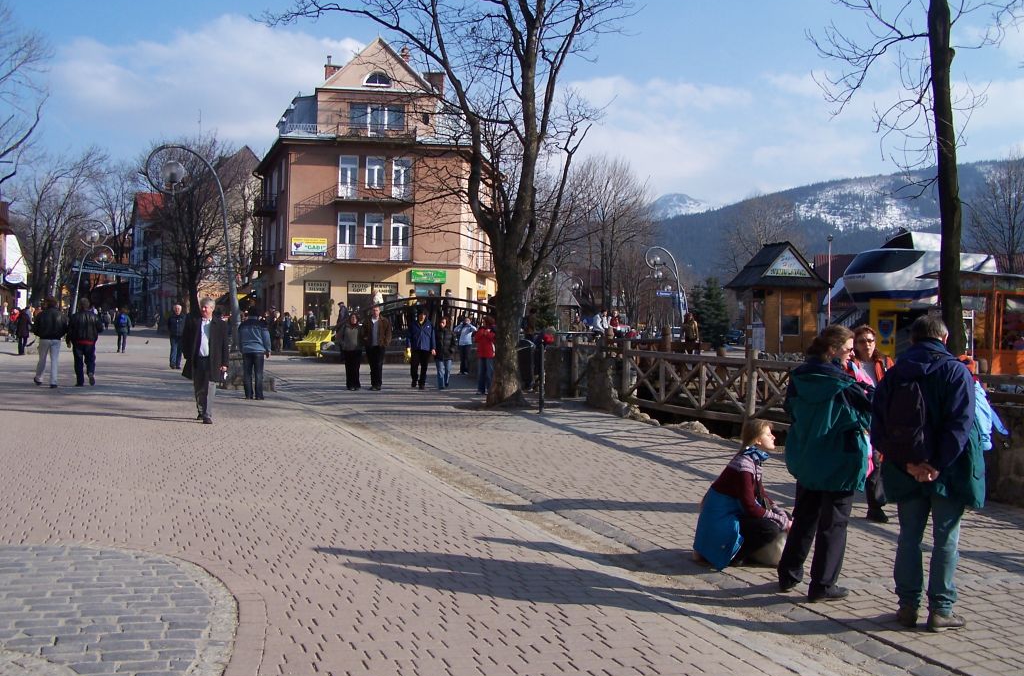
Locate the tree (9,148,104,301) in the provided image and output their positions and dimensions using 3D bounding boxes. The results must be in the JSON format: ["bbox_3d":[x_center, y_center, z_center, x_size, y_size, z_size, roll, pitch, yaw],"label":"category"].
[{"bbox_3d":[-22.742,-4.758,56.000,4.800,9.500,4.800,1,0,0],"label":"tree"}]

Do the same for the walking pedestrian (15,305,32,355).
[{"bbox_3d":[-16.627,-0.264,38.300,0.520,1.652,0.420,2,1,10],"label":"walking pedestrian"}]

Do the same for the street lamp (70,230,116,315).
[{"bbox_3d":[-22.365,-2.962,60.000,2.300,4.400,0.500,1,0,-21],"label":"street lamp"}]

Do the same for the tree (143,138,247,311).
[{"bbox_3d":[-11.863,-3.456,42.000,3.900,7.900,3.900,1,0,0],"label":"tree"}]

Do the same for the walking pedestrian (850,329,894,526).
[{"bbox_3d":[3.050,0.726,9.550,0.520,1.680,0.380,1,0,2],"label":"walking pedestrian"}]

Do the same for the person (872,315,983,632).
[{"bbox_3d":[2.305,0.737,6.250,0.580,1.724,0.500,2,1,40],"label":"person"}]

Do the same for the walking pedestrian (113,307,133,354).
[{"bbox_3d":[-14.720,-0.290,42.500,0.600,1.740,0.500,2,-1,-19],"label":"walking pedestrian"}]

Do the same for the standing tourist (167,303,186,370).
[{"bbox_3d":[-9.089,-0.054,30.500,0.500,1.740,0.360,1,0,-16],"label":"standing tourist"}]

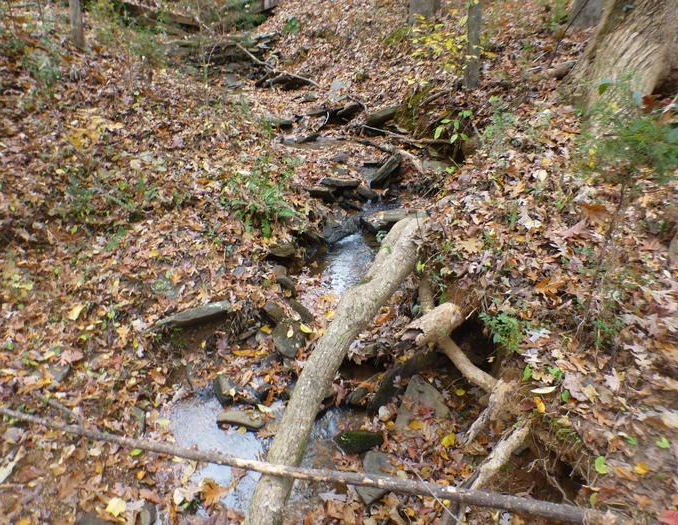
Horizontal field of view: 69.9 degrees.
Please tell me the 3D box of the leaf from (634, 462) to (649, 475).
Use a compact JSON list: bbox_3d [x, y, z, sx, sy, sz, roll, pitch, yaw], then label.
[{"bbox_3d":[0.948,0.645,1.520,0.043,0.015,0.040,0,33,0],"label":"leaf"}]

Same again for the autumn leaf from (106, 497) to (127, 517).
[{"bbox_3d":[-0.894,0.980,1.950,0.085,0.020,0.095,0,19,0],"label":"autumn leaf"}]

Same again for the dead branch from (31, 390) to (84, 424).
[{"bbox_3d":[-1.299,0.669,2.240,0.320,0.035,0.035,25,26,15],"label":"dead branch"}]

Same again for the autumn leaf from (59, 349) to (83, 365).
[{"bbox_3d":[-1.488,0.523,2.700,0.110,0.020,0.090,7,33,-4],"label":"autumn leaf"}]

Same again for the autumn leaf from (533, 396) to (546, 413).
[{"bbox_3d":[0.826,0.585,2.000,0.050,0.040,0.060,0,19,0],"label":"autumn leaf"}]

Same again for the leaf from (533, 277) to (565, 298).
[{"bbox_3d":[1.166,0.142,2.700,0.145,0.030,0.120,-10,35,7],"label":"leaf"}]

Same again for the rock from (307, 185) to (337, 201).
[{"bbox_3d":[-0.175,-0.700,4.850,0.270,0.110,0.200,0,21,0],"label":"rock"}]

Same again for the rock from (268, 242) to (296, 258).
[{"bbox_3d":[-0.468,-0.098,3.950,0.215,0.080,0.160,0,21,0],"label":"rock"}]

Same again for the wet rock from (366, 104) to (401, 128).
[{"bbox_3d":[0.538,-1.805,6.000,0.400,0.220,0.250,0,19,0],"label":"wet rock"}]

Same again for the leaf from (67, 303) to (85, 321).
[{"bbox_3d":[-1.596,0.298,2.950,0.065,0.020,0.120,29,43,18],"label":"leaf"}]

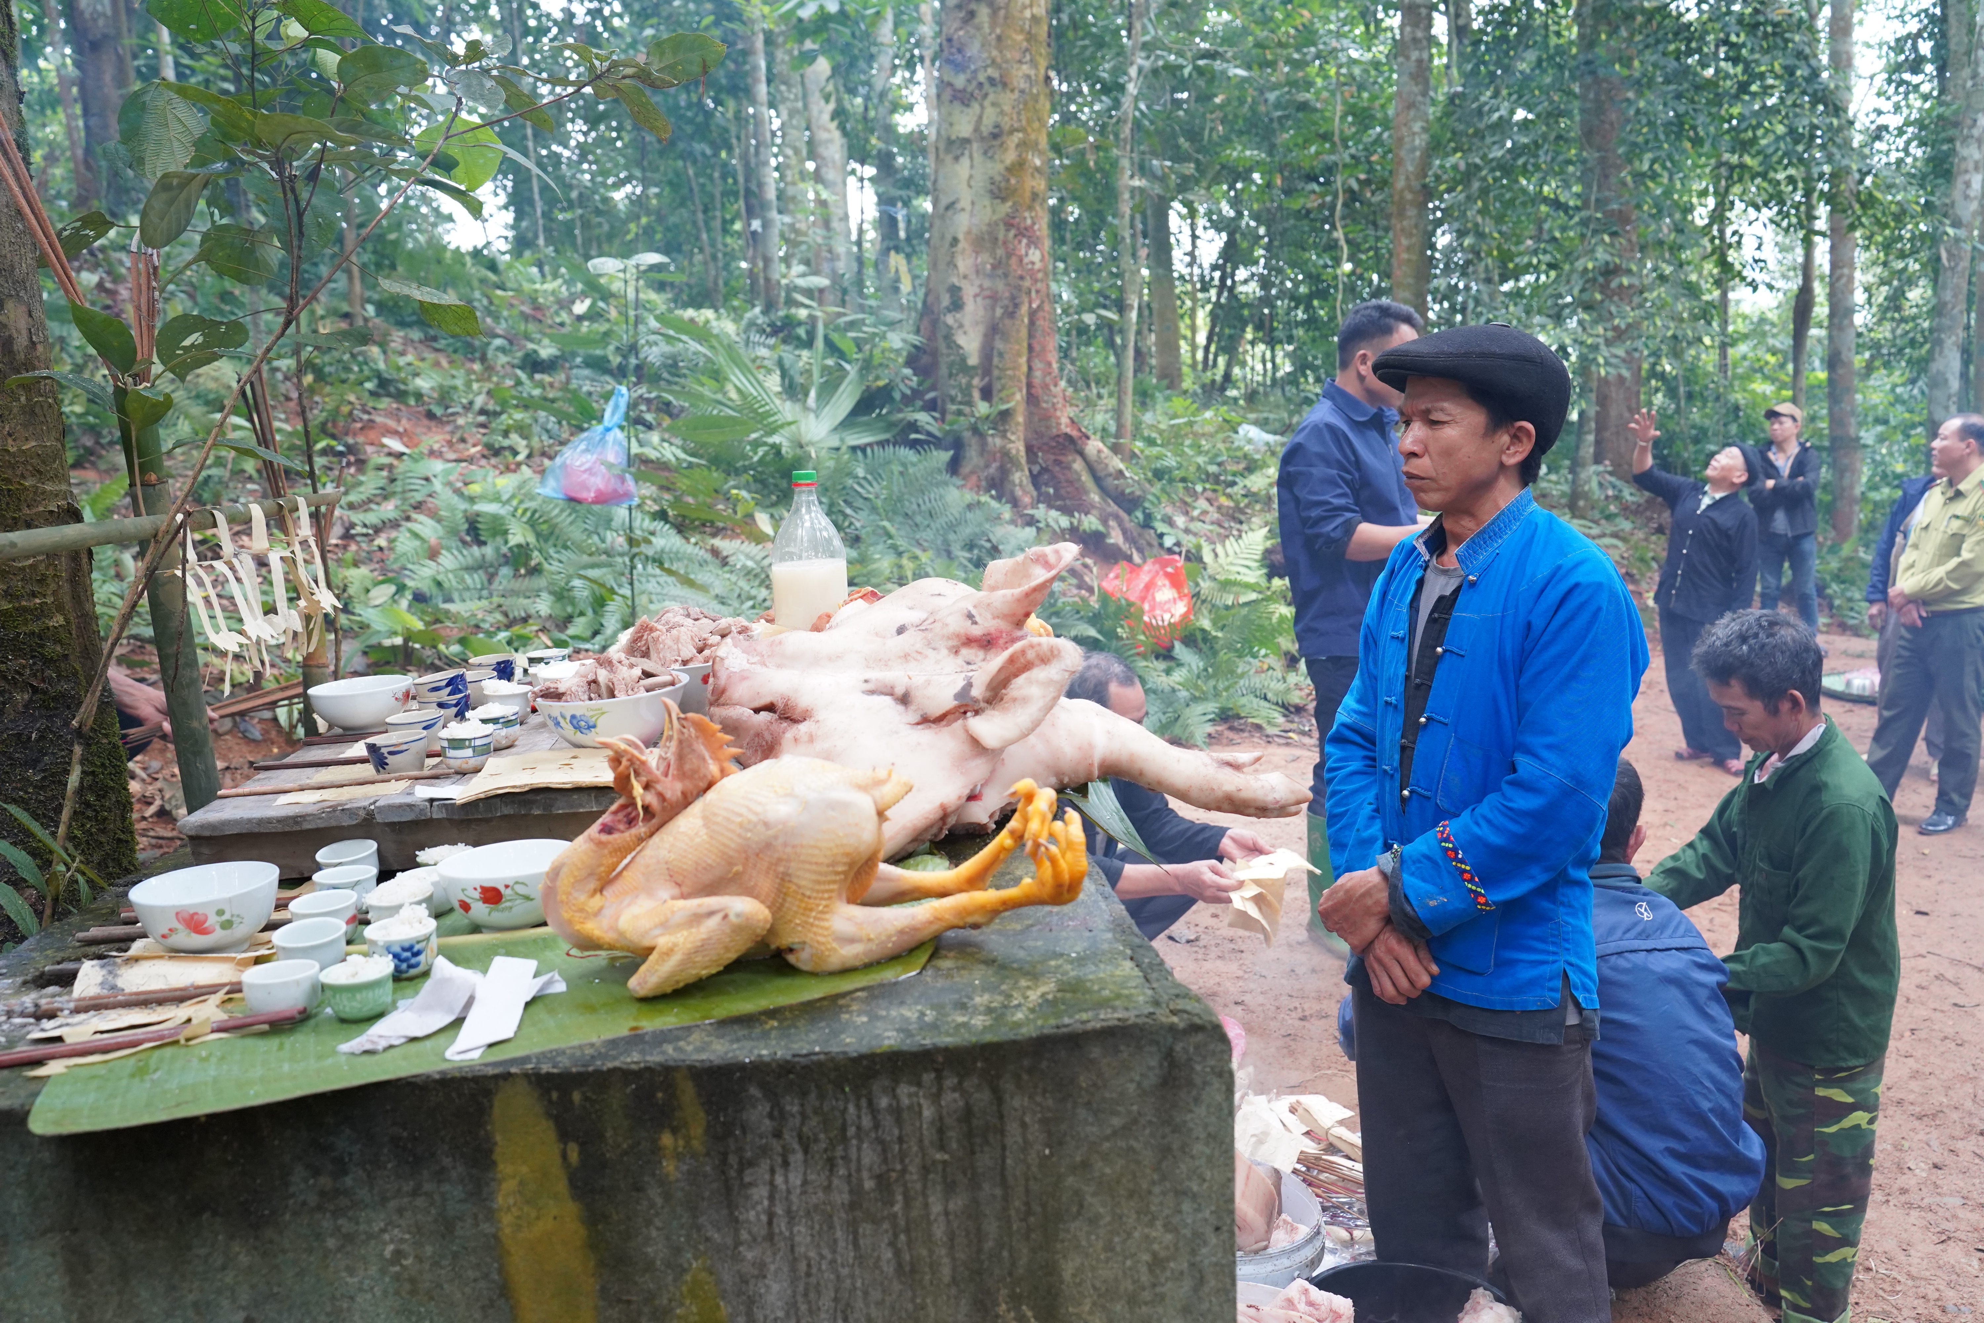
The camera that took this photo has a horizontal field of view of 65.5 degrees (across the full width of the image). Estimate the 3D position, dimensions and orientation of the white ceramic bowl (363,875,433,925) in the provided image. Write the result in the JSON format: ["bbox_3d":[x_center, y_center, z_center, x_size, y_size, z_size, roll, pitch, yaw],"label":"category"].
[{"bbox_3d":[-0.540,0.232,1.413,0.058,0.040,0.058,-3,10,0],"label":"white ceramic bowl"}]

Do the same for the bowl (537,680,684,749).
[{"bbox_3d":[-0.453,0.061,1.814,0.197,0.070,0.197,-2,10,0],"label":"bowl"}]

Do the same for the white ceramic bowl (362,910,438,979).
[{"bbox_3d":[-0.510,0.250,1.337,0.059,0.038,0.059,-2,10,0],"label":"white ceramic bowl"}]

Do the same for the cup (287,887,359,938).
[{"bbox_3d":[-0.608,0.237,1.408,0.059,0.038,0.059,-3,10,0],"label":"cup"}]

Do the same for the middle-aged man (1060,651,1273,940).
[{"bbox_3d":[0.305,0.430,3.420,0.680,0.930,0.520,-1,10,11],"label":"middle-aged man"}]

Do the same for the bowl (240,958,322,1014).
[{"bbox_3d":[-0.582,0.272,1.268,0.058,0.036,0.058,-3,10,0],"label":"bowl"}]

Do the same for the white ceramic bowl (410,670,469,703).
[{"bbox_3d":[-0.683,0.037,1.924,0.065,0.038,0.065,-9,11,0],"label":"white ceramic bowl"}]

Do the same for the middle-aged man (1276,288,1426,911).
[{"bbox_3d":[0.945,-0.057,3.880,0.500,1.660,0.500,0,11,17],"label":"middle-aged man"}]

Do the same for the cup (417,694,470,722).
[{"bbox_3d":[-0.682,0.063,1.929,0.065,0.038,0.065,-2,10,0],"label":"cup"}]

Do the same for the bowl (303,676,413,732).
[{"bbox_3d":[-0.771,0.057,1.895,0.124,0.056,0.124,-3,10,0],"label":"bowl"}]

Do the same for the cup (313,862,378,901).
[{"bbox_3d":[-0.626,0.225,1.498,0.057,0.037,0.057,-2,10,0],"label":"cup"}]

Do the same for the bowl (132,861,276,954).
[{"bbox_3d":[-0.712,0.229,1.405,0.123,0.058,0.123,-3,10,0],"label":"bowl"}]

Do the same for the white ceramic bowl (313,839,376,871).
[{"bbox_3d":[-0.630,0.206,1.514,0.061,0.040,0.061,-3,10,0],"label":"white ceramic bowl"}]

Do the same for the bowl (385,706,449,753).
[{"bbox_3d":[-0.659,0.083,1.774,0.065,0.039,0.065,-3,10,0],"label":"bowl"}]

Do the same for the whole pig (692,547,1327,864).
[{"bbox_3d":[0.015,0.025,1.758,0.670,0.300,0.380,-2,10,0],"label":"whole pig"}]

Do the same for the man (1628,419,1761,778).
[{"bbox_3d":[3.289,-0.348,7.193,0.520,1.720,0.470,-8,12,-29],"label":"man"}]

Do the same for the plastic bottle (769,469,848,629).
[{"bbox_3d":[-0.216,-0.074,1.848,0.090,0.307,0.090,-2,10,0],"label":"plastic bottle"}]

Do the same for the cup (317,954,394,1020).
[{"bbox_3d":[-0.510,0.268,1.245,0.055,0.037,0.055,-2,10,0],"label":"cup"}]

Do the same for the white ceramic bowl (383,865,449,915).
[{"bbox_3d":[-0.543,0.226,1.475,0.057,0.037,0.057,-2,10,0],"label":"white ceramic bowl"}]

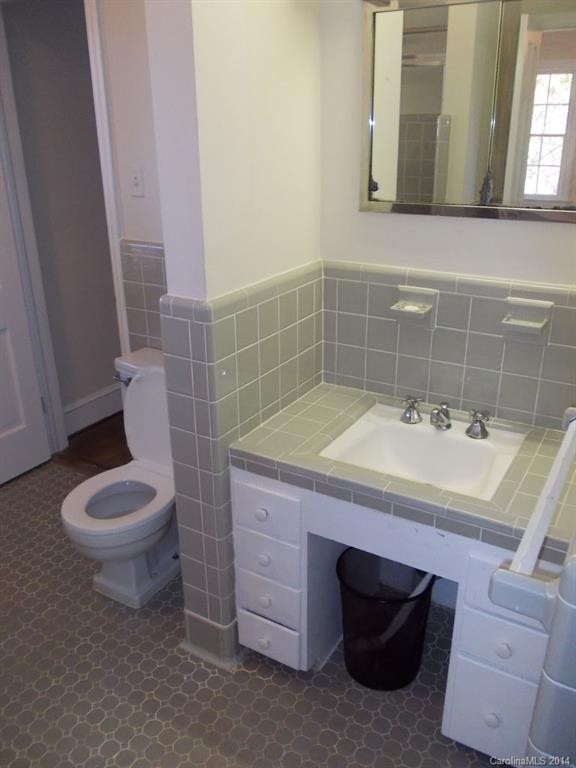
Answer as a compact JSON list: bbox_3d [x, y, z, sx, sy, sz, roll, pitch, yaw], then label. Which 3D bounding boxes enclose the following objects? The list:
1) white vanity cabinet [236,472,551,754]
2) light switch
[{"bbox_3d":[0.374,0.562,1.907,0.920,0.685,0.555,13,26,29],"label":"white vanity cabinet"},{"bbox_3d":[-0.561,-0.750,2.312,0.073,0.114,0.014,13,26,29],"label":"light switch"}]

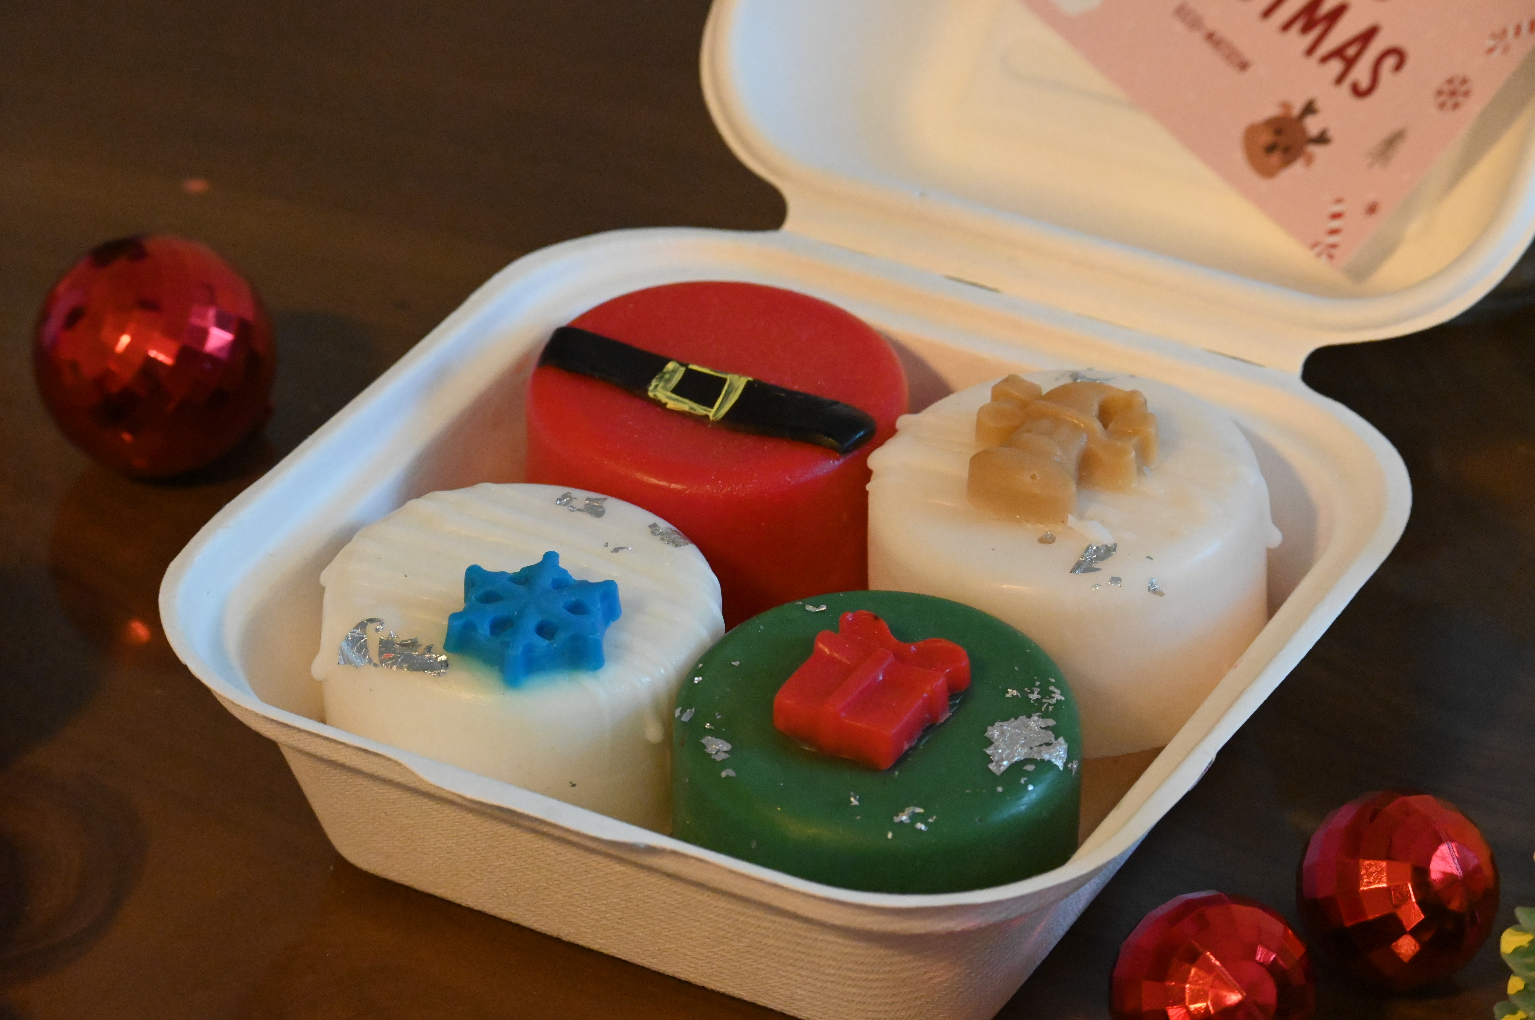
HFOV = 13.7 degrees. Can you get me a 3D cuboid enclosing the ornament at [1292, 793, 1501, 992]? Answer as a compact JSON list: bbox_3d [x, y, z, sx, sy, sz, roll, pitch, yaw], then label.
[{"bbox_3d":[0.093,0.056,0.940,0.029,0.029,0.029,0,32,0],"label":"ornament"}]

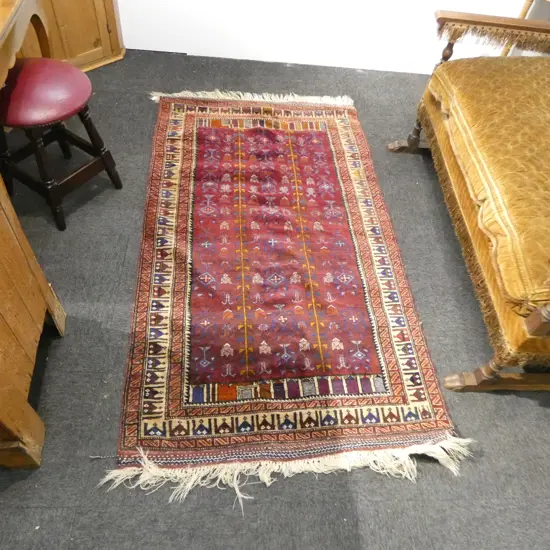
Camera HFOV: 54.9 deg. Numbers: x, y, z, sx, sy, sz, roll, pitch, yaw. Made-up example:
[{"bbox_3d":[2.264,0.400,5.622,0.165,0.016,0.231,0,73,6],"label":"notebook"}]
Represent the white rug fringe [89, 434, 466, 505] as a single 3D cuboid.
[{"bbox_3d":[0.072,0.583,1.578,1.140,0.025,0.160,-1,52,-8],"label":"white rug fringe"}]

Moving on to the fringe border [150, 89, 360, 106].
[{"bbox_3d":[-0.104,-0.927,2.761,1.050,0.020,0.115,-1,52,-8],"label":"fringe border"}]

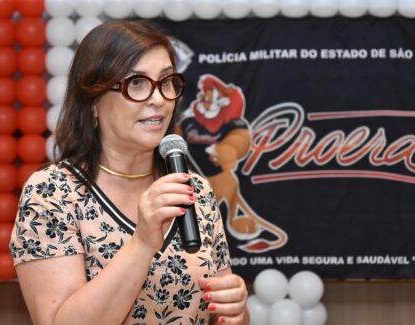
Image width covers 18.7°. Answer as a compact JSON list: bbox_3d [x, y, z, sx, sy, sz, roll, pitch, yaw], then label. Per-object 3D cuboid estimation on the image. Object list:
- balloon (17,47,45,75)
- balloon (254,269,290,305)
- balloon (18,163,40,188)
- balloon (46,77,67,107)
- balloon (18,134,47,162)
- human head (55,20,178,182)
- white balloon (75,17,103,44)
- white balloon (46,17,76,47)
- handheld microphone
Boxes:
[{"bbox_3d":[-0.642,-0.371,4.600,0.107,0.107,0.107,0,2,0],"label":"balloon"},{"bbox_3d":[0.263,0.507,5.150,0.141,0.141,0.141,-1,2,0],"label":"balloon"},{"bbox_3d":[-0.641,0.059,4.600,0.107,0.107,0.107,0,2,0],"label":"balloon"},{"bbox_3d":[-0.470,-0.229,4.050,0.094,0.094,0.097,-1,0,0],"label":"balloon"},{"bbox_3d":[-0.564,-0.043,4.050,0.094,0.094,0.097,-1,0,0],"label":"balloon"},{"bbox_3d":[-0.166,-0.112,2.300,0.200,0.290,0.235,-1,0,-35],"label":"human head"},{"bbox_3d":[-0.429,-0.479,4.600,0.107,0.107,0.107,0,2,0],"label":"white balloon"},{"bbox_3d":[-0.651,-0.583,5.600,0.131,0.131,0.131,-1,2,0],"label":"white balloon"},{"bbox_3d":[-0.046,0.052,2.250,0.052,0.230,0.052,-11,-25,0],"label":"handheld microphone"}]

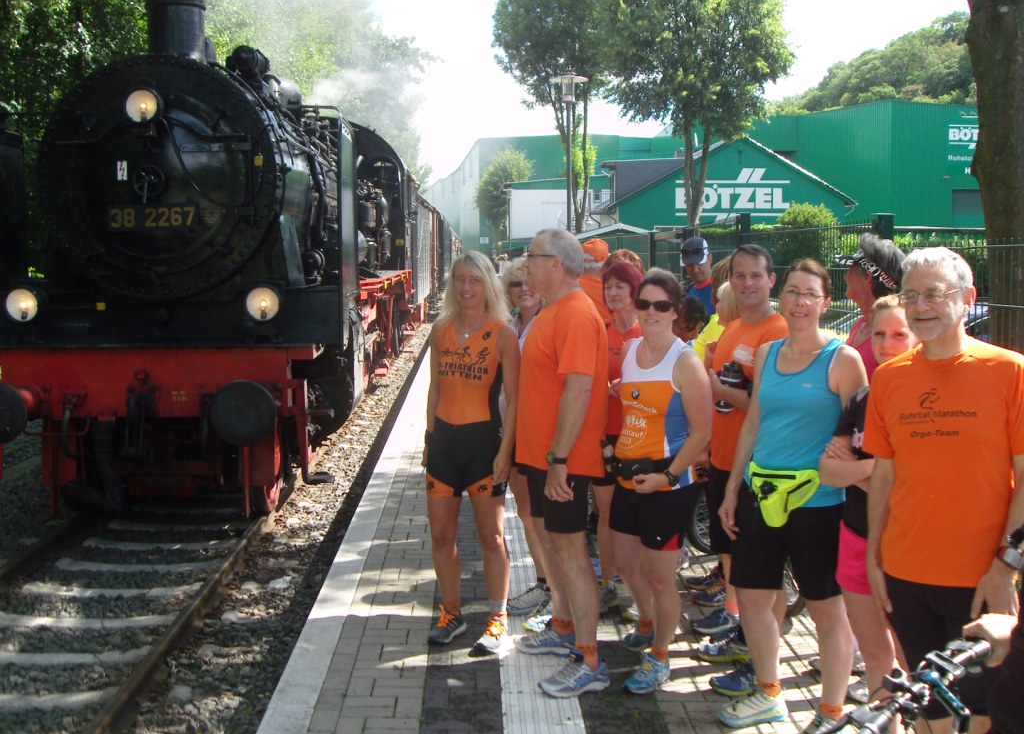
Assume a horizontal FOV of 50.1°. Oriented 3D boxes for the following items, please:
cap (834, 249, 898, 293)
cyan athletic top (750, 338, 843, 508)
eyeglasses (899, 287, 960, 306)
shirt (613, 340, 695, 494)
[{"bbox_3d":[1.382,-0.380,4.220,0.275,0.120,0.180,21,12,15],"label":"cap"},{"bbox_3d":[1.009,0.193,3.883,0.360,0.610,0.250,3,7,29],"label":"cyan athletic top"},{"bbox_3d":[1.134,-0.195,2.947,0.140,0.045,0.140,-6,8,-44],"label":"eyeglasses"},{"bbox_3d":[0.584,0.184,4.425,0.370,0.610,0.250,5,8,42],"label":"shirt"}]

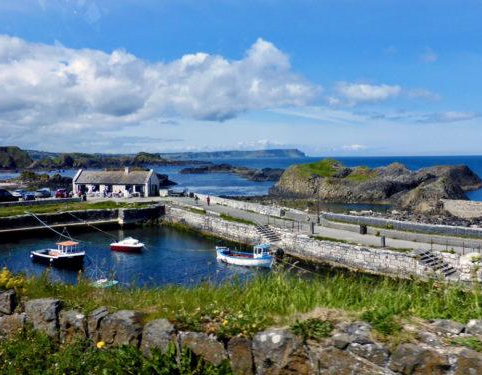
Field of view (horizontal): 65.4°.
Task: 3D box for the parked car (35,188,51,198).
[{"bbox_3d":[-36.589,1.162,69.777,1.780,1.600,4.200,-1,5,-9],"label":"parked car"}]

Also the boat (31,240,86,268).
[{"bbox_3d":[-19.546,6.800,41.100,6.600,2.400,2.300,2,5,26],"label":"boat"}]

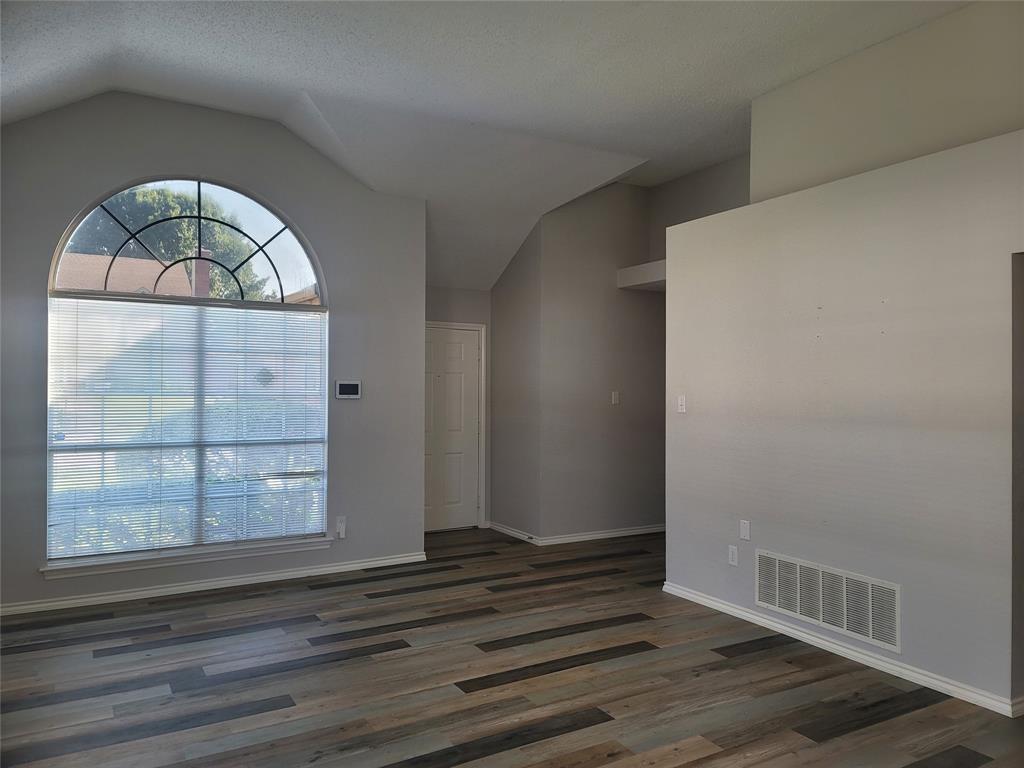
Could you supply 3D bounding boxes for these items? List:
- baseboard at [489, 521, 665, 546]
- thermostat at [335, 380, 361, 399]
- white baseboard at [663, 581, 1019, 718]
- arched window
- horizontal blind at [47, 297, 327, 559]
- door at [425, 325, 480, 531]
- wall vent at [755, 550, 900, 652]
[{"bbox_3d":[0.680,1.472,7.657,1.533,0.073,1.024,0,0,-31],"label":"baseboard"},{"bbox_3d":[-1.313,0.047,5.940,0.212,0.139,0.028,0,0,-31],"label":"thermostat"},{"bbox_3d":[1.682,1.459,4.322,0.016,0.075,2.332,0,0,-29],"label":"white baseboard"},{"bbox_3d":[-2.286,-0.140,5.419,1.887,2.696,0.110,0,0,-31],"label":"arched window"},{"bbox_3d":[-2.277,0.303,5.399,1.880,1.748,0.050,0,0,-31],"label":"horizontal blind"},{"bbox_3d":[-0.750,0.472,7.567,0.914,2.035,0.045,0,0,-31],"label":"door"},{"bbox_3d":[1.756,1.205,4.188,0.020,0.344,0.946,0,0,-29],"label":"wall vent"}]

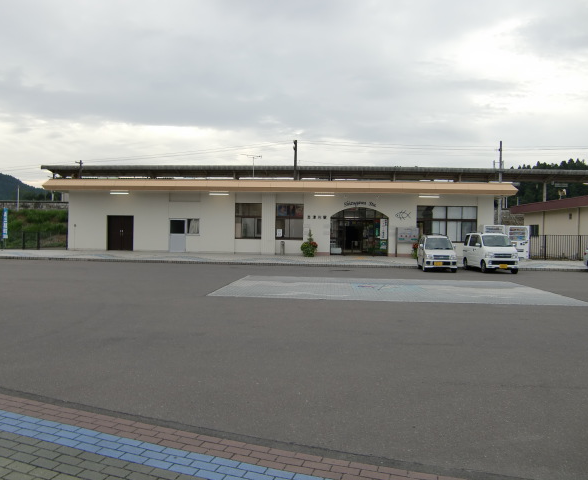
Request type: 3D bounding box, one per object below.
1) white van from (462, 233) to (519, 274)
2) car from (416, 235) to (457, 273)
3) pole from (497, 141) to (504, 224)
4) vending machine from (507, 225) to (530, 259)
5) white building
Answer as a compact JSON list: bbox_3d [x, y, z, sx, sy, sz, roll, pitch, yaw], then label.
[{"bbox_3d":[9.140,0.550,24.200,1.475,1.840,3.395,1,1,2],"label":"white van"},{"bbox_3d":[6.690,0.580,24.350,1.450,1.660,3.360,1,1,8],"label":"car"},{"bbox_3d":[15.950,-3.400,40.000,0.320,8.500,0.320,1,1,4],"label":"pole"},{"bbox_3d":[12.750,0.160,29.600,1.130,1.860,0.750,1,1,4],"label":"vending machine"},{"bbox_3d":[-0.800,-1.450,34.600,27.400,4.500,9.600,1,1,4],"label":"white building"}]

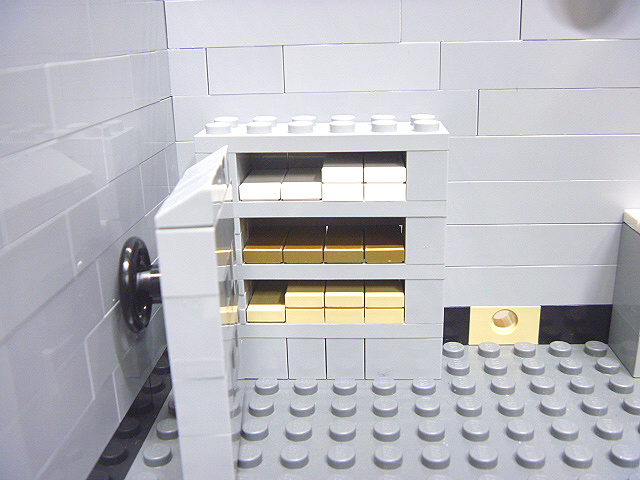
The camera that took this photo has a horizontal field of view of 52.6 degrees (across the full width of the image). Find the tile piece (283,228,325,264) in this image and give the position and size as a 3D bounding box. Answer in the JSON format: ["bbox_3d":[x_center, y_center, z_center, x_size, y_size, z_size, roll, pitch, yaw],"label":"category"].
[{"bbox_3d":[-0.003,0.001,0.136,0.008,0.003,0.016,0,17,3],"label":"tile piece"}]

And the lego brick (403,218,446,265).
[{"bbox_3d":[0.021,-0.002,0.133,0.008,0.010,0.016,0,18,4],"label":"lego brick"}]

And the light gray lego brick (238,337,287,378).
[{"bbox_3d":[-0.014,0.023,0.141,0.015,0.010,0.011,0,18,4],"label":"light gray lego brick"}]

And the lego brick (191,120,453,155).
[{"bbox_3d":[0.001,-0.021,0.129,0.048,0.005,0.016,0,17,3],"label":"lego brick"}]

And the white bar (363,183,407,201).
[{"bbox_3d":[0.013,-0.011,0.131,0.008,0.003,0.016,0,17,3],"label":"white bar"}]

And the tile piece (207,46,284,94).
[{"bbox_3d":[-0.015,-0.036,0.137,0.016,0.010,0.008,0,17,3],"label":"tile piece"}]

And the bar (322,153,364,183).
[{"bbox_3d":[0.005,-0.015,0.130,0.008,0.003,0.016,0,17,3],"label":"bar"}]

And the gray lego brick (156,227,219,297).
[{"bbox_3d":[-0.018,0.001,0.095,0.008,0.010,0.016,-2,17,-1],"label":"gray lego brick"}]

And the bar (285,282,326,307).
[{"bbox_3d":[-0.003,0.010,0.139,0.008,0.003,0.016,0,17,3],"label":"bar"}]

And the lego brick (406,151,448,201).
[{"bbox_3d":[0.021,-0.014,0.129,0.008,0.010,0.016,0,18,4],"label":"lego brick"}]

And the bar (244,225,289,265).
[{"bbox_3d":[-0.011,0.001,0.136,0.008,0.003,0.016,0,17,3],"label":"bar"}]

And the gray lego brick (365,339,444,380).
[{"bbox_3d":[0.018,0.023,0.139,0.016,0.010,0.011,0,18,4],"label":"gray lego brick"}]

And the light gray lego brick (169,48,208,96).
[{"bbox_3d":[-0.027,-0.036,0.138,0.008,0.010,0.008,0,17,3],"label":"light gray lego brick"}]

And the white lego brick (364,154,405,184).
[{"bbox_3d":[0.013,-0.014,0.130,0.008,0.003,0.016,0,18,4],"label":"white lego brick"}]

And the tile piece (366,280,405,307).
[{"bbox_3d":[0.013,0.010,0.138,0.008,0.003,0.016,0,17,3],"label":"tile piece"}]

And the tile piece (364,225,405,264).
[{"bbox_3d":[0.013,0.001,0.135,0.008,0.003,0.016,0,17,3],"label":"tile piece"}]

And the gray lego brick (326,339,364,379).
[{"bbox_3d":[0.006,0.023,0.139,0.008,0.010,0.011,0,17,4],"label":"gray lego brick"}]

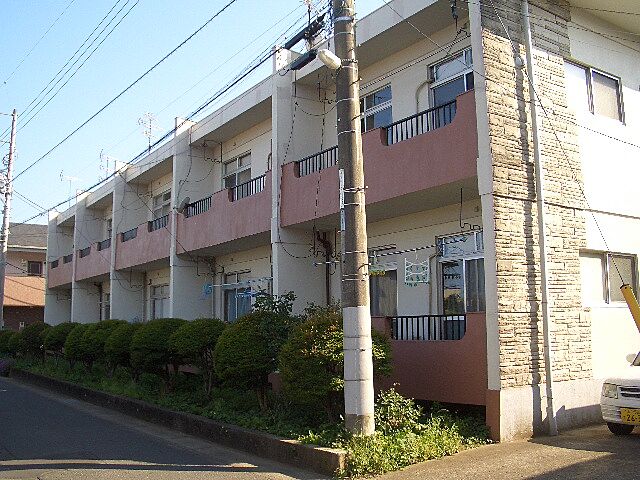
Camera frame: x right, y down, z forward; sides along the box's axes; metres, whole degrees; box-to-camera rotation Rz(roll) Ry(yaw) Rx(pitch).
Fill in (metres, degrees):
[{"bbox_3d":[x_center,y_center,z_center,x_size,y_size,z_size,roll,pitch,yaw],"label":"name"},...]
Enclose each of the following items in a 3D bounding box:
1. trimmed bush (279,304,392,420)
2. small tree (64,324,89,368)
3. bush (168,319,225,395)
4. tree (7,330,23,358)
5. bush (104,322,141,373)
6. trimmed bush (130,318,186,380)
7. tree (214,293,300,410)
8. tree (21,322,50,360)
[{"bbox_3d":[0.199,1.613,8.184,1.400,1.560,1.400,0,-8,0],"label":"trimmed bush"},{"bbox_3d":[-6.431,2.964,17.909,1.280,1.350,1.280,5,-9,-34],"label":"small tree"},{"bbox_3d":[-2.100,2.111,11.551,1.200,1.410,1.200,5,-9,-34],"label":"bush"},{"bbox_3d":[-11.911,4.179,25.935,1.260,1.090,1.260,5,-9,-34],"label":"tree"},{"bbox_3d":[-4.193,2.528,14.623,1.300,1.360,1.300,5,-9,-34],"label":"bush"},{"bbox_3d":[-3.179,2.309,13.137,1.320,1.420,1.320,5,-9,-34],"label":"trimmed bush"},{"bbox_3d":[-0.920,1.725,9.839,1.320,1.760,1.320,0,-8,0],"label":"tree"},{"bbox_3d":[-10.006,3.647,23.159,1.320,1.380,1.320,5,-9,-34],"label":"tree"}]

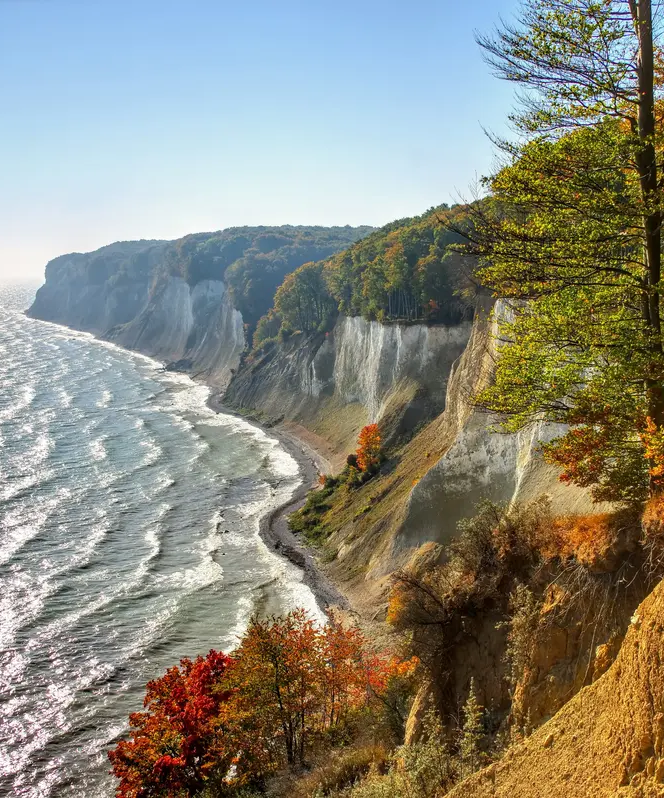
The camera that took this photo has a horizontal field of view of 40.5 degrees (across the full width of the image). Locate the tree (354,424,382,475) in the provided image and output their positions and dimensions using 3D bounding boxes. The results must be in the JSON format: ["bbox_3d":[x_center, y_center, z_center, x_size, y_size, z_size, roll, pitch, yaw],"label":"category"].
[{"bbox_3d":[8.321,11.855,205.000,6.100,11.800,6.000,0,8,0],"label":"tree"}]

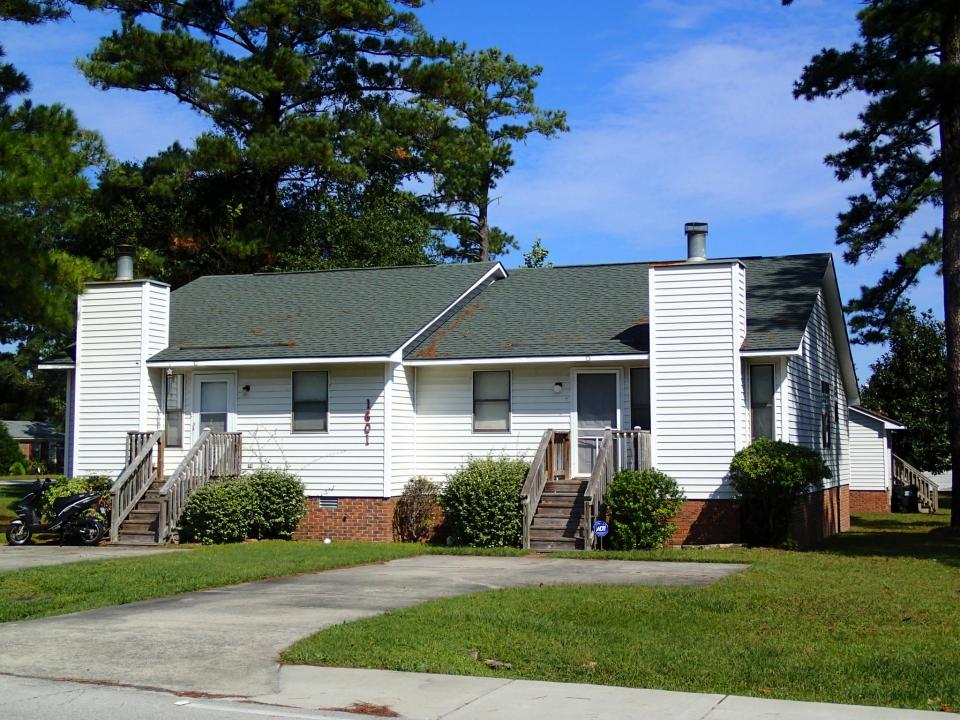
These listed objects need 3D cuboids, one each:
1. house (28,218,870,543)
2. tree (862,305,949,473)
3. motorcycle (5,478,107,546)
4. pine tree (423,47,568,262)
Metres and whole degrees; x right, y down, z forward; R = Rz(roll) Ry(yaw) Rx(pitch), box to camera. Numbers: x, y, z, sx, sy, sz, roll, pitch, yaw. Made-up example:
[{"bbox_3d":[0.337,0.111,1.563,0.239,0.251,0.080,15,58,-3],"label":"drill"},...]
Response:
[{"bbox_3d":[0.248,0.823,29.815,15.400,6.180,14.500,-2,-4,21],"label":"house"},{"bbox_3d":[17.093,1.761,50.721,4.800,7.820,4.800,-2,-4,21],"label":"tree"},{"bbox_3d":[-7.829,2.811,23.569,1.860,1.220,0.700,0,-4,6],"label":"motorcycle"},{"bbox_3d":[0.482,-3.592,52.330,6.400,18.746,6.400,-2,-4,21],"label":"pine tree"}]

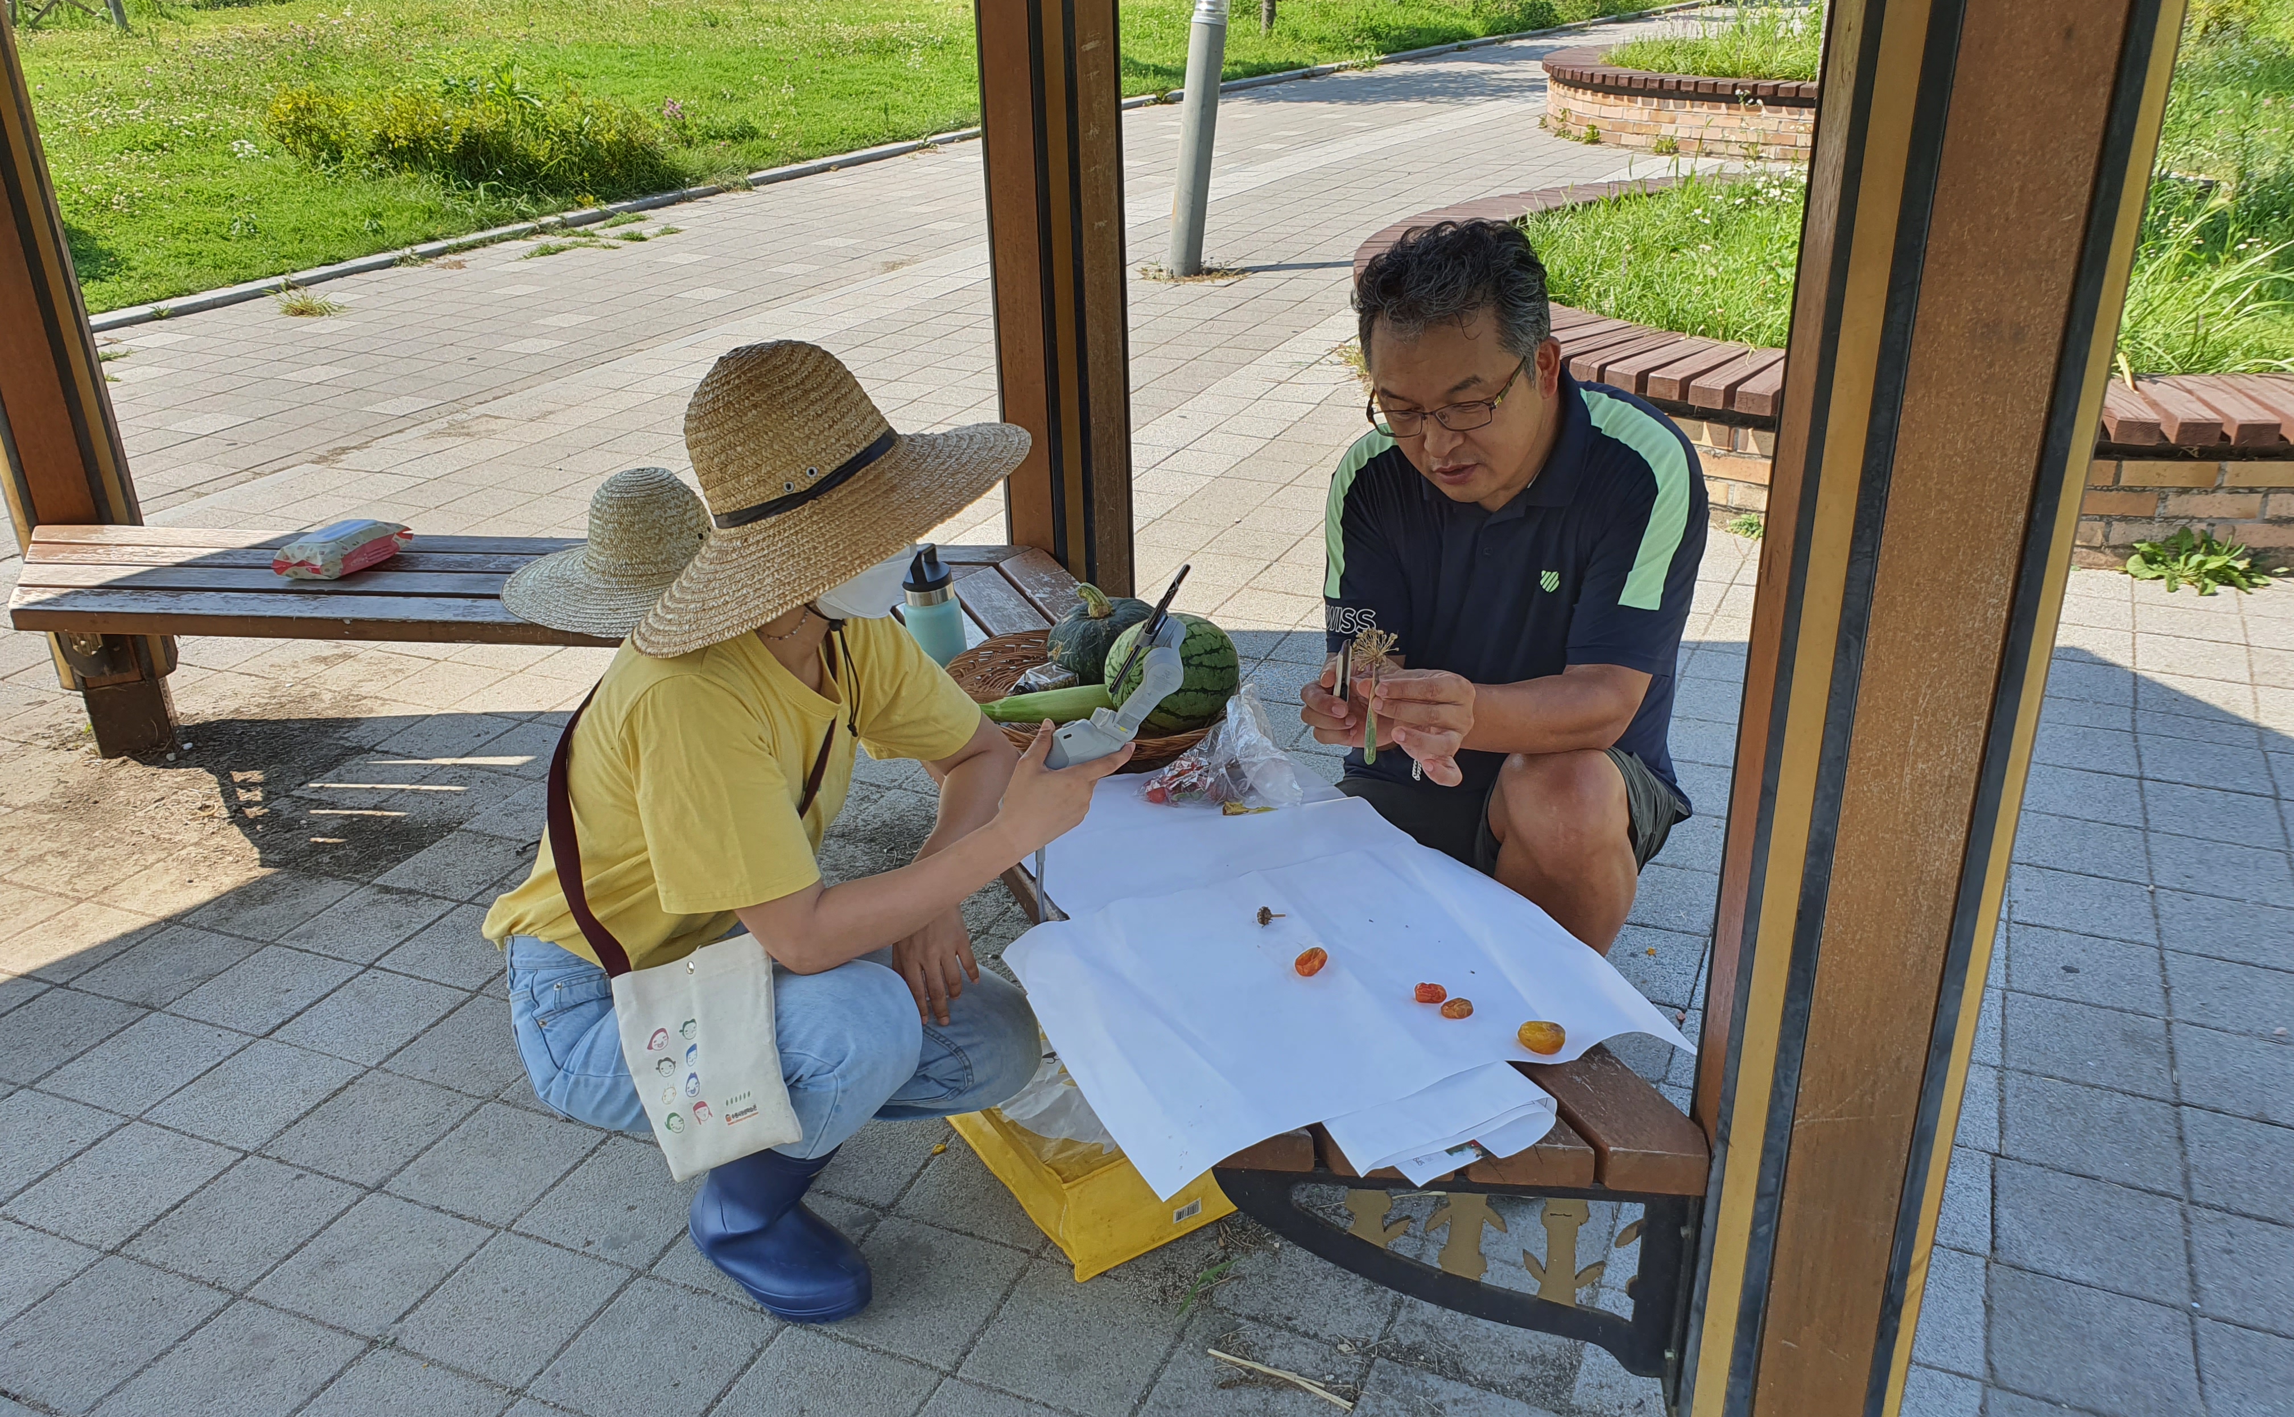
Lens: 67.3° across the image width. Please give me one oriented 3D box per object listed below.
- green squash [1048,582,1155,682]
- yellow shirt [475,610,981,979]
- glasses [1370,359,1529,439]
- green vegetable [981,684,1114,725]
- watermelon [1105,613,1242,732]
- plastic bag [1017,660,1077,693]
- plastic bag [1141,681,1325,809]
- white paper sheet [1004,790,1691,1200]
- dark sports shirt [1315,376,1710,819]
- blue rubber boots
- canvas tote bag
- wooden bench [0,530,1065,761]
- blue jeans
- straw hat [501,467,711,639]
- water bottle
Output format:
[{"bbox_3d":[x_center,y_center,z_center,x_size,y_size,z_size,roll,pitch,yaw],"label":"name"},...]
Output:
[{"bbox_3d":[-0.057,-0.104,2.321,0.160,0.135,0.160,-1,24,0],"label":"green squash"},{"bbox_3d":[-0.467,0.078,1.862,0.460,0.450,0.420,12,27,27],"label":"yellow shirt"},{"bbox_3d":[0.320,-0.334,1.753,0.142,0.043,0.140,7,41,36],"label":"glasses"},{"bbox_3d":[-0.108,-0.003,2.183,0.210,0.047,0.047,2,24,6],"label":"green vegetable"},{"bbox_3d":[0.030,-0.040,2.123,0.168,0.165,0.168,-1,24,0],"label":"watermelon"},{"bbox_3d":[-0.126,-0.045,2.272,0.090,0.035,0.060,-8,24,-15],"label":"plastic bag"},{"bbox_3d":[0.101,0.029,2.050,0.210,0.125,0.150,1,23,5],"label":"plastic bag"},{"bbox_3d":[0.147,0.247,1.715,0.520,0.050,0.600,-10,25,-20],"label":"white paper sheet"},{"bbox_3d":[0.448,-0.111,2.097,0.460,0.550,0.320,13,39,26],"label":"dark sports shirt"},{"bbox_3d":[-0.425,0.546,1.917,0.245,0.200,0.105,15,28,34],"label":"blue rubber boots"},{"bbox_3d":[-0.461,0.248,1.764,0.210,0.480,0.150,-5,17,7],"label":"canvas tote bag"},{"bbox_3d":[-1.101,-0.022,2.925,1.880,0.450,0.410,2,24,7],"label":"wooden bench"},{"bbox_3d":[-0.393,0.339,1.948,0.570,0.290,0.370,8,25,20],"label":"blue jeans"},{"bbox_3d":[-0.795,-0.270,2.715,0.440,0.190,0.440,-1,23,0],"label":"straw hat"},{"bbox_3d":[-0.282,-0.124,2.305,0.083,0.220,0.083,-1,24,0],"label":"water bottle"}]

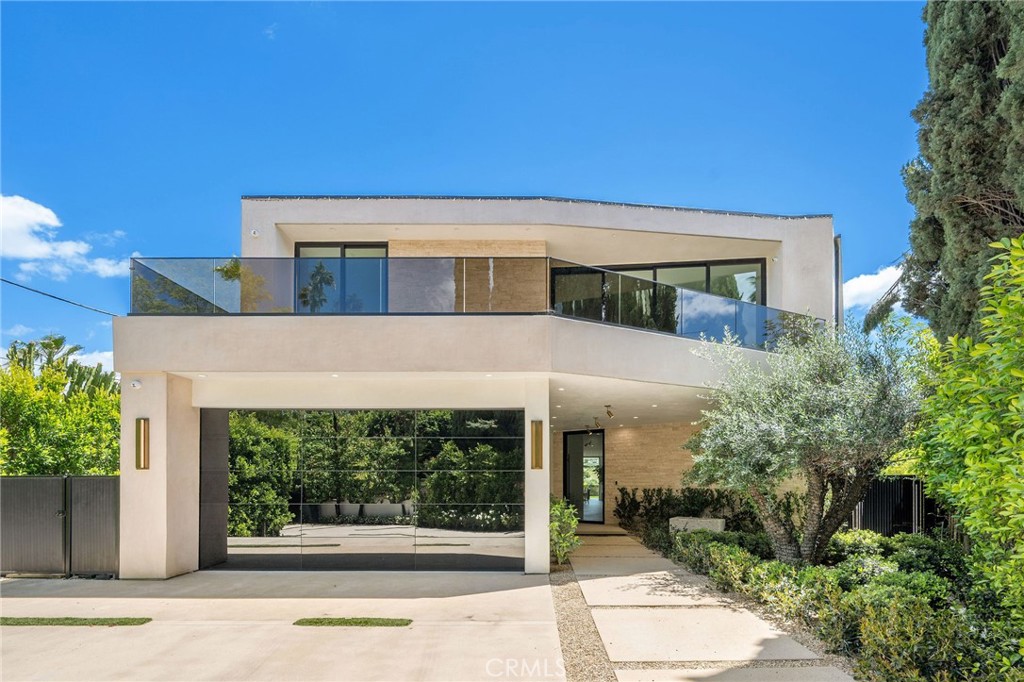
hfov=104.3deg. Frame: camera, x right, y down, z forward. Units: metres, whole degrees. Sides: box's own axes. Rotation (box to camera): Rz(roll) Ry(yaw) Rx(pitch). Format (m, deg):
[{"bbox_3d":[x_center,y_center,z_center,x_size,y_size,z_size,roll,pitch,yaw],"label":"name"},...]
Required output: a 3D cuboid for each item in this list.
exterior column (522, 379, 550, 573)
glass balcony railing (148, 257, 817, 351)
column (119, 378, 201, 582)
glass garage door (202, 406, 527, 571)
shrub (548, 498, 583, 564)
[{"bbox_3d":[0.420,2.160,6.520,0.400,3.120,0.450,0,-5,0],"label":"exterior column"},{"bbox_3d":[0.250,-0.500,7.150,12.000,1.050,2.400,0,-5,0],"label":"glass balcony railing"},{"bbox_3d":[-5.580,2.090,6.320,0.720,3.100,0.580,0,-5,0],"label":"column"},{"bbox_3d":[-2.430,2.460,6.570,5.400,2.680,0.120,0,-5,0],"label":"glass garage door"},{"bbox_3d":[0.920,3.320,7.000,0.620,1.200,0.600,0,-5,0],"label":"shrub"}]

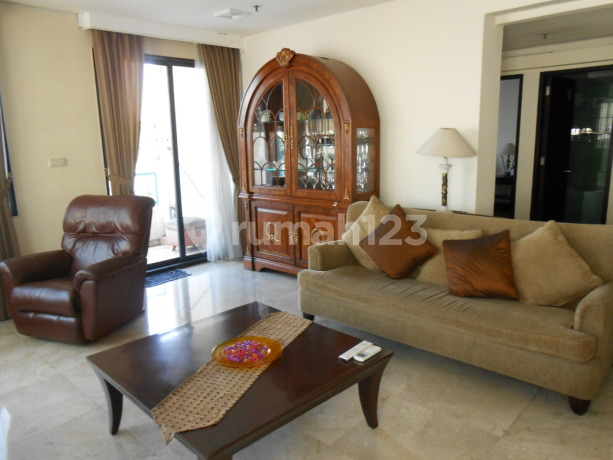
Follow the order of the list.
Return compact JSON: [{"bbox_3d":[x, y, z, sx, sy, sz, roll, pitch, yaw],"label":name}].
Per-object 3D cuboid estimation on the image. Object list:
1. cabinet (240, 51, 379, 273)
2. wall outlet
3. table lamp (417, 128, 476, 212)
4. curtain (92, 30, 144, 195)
[{"bbox_3d":[-0.022,-0.625,4.834,1.630,2.320,0.450,8,15,42],"label":"cabinet"},{"bbox_3d":[-2.364,-0.635,4.413,0.012,0.080,0.150,8,15,42],"label":"wall outlet"},{"bbox_3d":[1.136,-0.473,3.737,0.480,0.690,0.480,8,15,42],"label":"table lamp"},{"bbox_3d":[-1.823,-0.712,4.859,0.140,2.580,0.540,8,15,42],"label":"curtain"}]

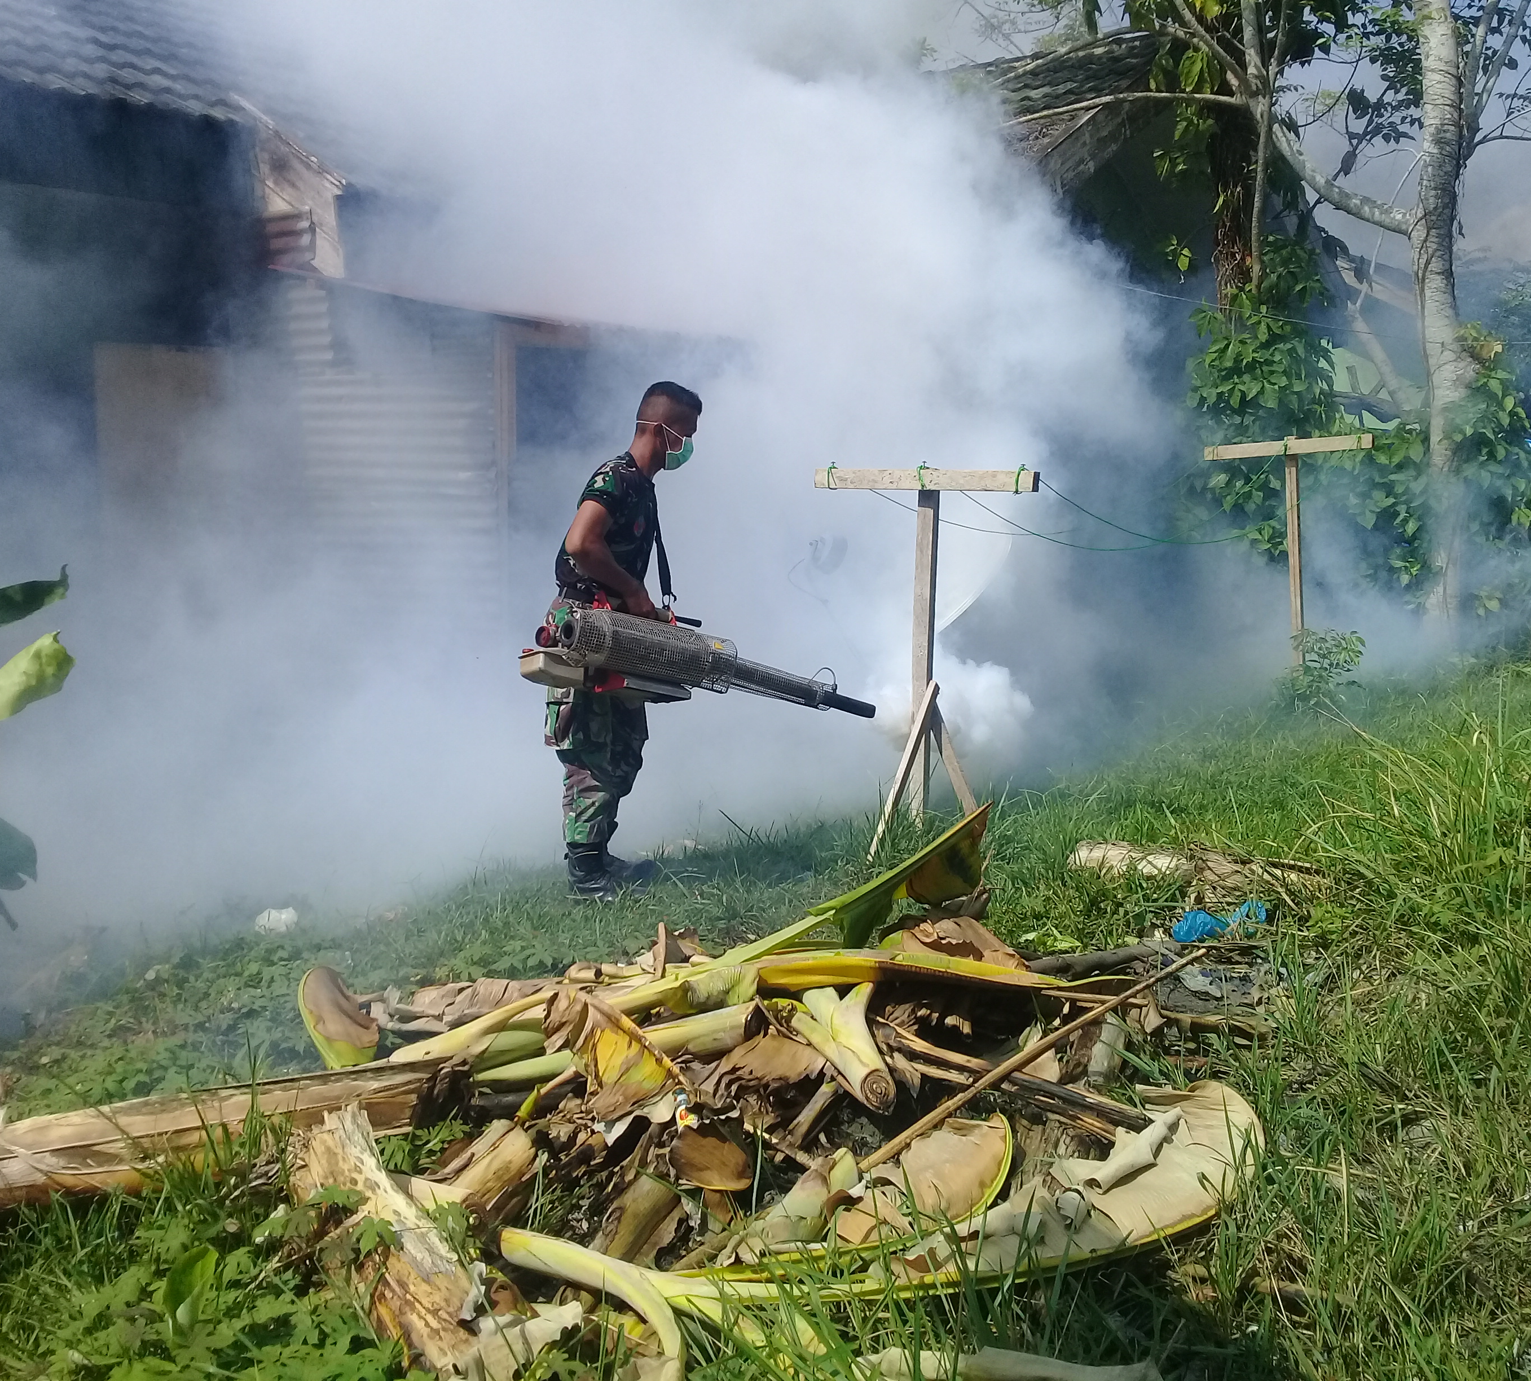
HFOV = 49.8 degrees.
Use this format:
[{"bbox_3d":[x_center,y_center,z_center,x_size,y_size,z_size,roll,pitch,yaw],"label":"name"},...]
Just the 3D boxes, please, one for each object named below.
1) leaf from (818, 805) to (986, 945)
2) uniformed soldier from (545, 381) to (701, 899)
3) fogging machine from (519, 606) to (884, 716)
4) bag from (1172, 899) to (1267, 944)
[{"bbox_3d":[0.342,0.460,4.100,0.490,0.190,0.200,-36,20,-15],"label":"leaf"},{"bbox_3d":[-0.460,-0.169,5.300,0.420,1.690,0.500,-3,9,-17],"label":"uniformed soldier"},{"bbox_3d":[-0.227,-0.068,5.060,1.270,0.300,0.270,15,0,-31],"label":"fogging machine"},{"bbox_3d":[1.237,0.634,4.500,0.250,0.110,0.170,0,9,0],"label":"bag"}]

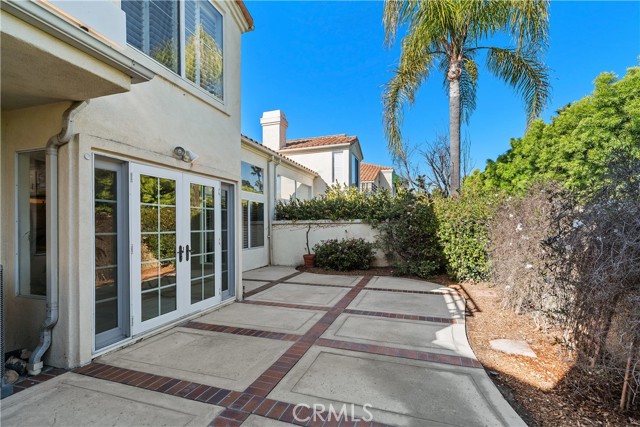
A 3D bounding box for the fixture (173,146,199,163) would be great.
[{"bbox_3d":[-1.867,-0.806,3.941,0.180,0.170,0.340,-1,-2,20],"label":"fixture"}]

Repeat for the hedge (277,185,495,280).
[{"bbox_3d":[1.420,0.440,8.250,5.700,2.380,1.400,-1,-2,15],"label":"hedge"}]

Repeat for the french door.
[{"bbox_3d":[-1.962,0.447,4.100,0.080,2.032,1.590,-1,-2,19],"label":"french door"}]

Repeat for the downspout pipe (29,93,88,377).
[{"bbox_3d":[-2.433,0.235,2.655,0.560,2.470,0.180,-1,-2,19],"label":"downspout pipe"}]

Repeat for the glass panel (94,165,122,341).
[{"bbox_3d":[-2.400,0.412,3.189,0.060,1.970,0.340,-1,-2,19],"label":"glass panel"}]

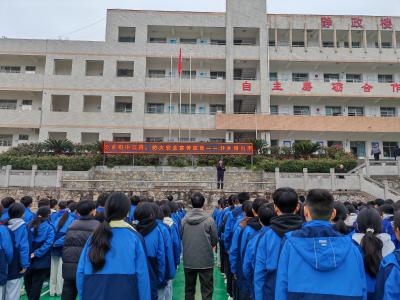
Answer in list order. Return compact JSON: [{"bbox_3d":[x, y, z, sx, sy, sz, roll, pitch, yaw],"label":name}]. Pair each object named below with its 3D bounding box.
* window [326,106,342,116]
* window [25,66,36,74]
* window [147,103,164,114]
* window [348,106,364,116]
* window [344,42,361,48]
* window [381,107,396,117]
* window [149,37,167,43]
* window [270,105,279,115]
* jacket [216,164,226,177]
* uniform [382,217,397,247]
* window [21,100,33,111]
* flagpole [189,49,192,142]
[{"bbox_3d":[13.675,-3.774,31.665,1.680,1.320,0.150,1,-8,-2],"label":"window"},{"bbox_3d":[-16.691,-7.739,30.702,0.973,1.000,0.120,1,-9,-1],"label":"window"},{"bbox_3d":[-4.357,-3.881,30.915,1.635,1.500,0.120,1,-9,-1],"label":"window"},{"bbox_3d":[15.731,-3.561,31.341,1.561,1.500,0.120,1,-9,-1],"label":"window"},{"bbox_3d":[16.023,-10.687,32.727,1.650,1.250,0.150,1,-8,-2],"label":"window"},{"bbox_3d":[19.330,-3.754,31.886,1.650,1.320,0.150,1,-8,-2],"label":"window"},{"bbox_3d":[-4.315,-10.746,31.977,1.763,1.450,0.120,1,-9,-1],"label":"window"},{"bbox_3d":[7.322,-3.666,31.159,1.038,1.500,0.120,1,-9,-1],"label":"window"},{"bbox_3d":[1.282,1.222,18.600,0.540,0.730,0.360,1,-8,-3],"label":"jacket"},{"bbox_3d":[3.648,1.544,6.022,0.470,0.660,0.300,2,-9,-8],"label":"uniform"},{"bbox_3d":[-16.699,-4.312,30.172,0.909,1.000,0.120,1,-9,-1],"label":"window"},{"bbox_3d":[-0.821,-4.203,26.124,0.120,9.000,0.120,1,-8,0],"label":"flagpole"}]

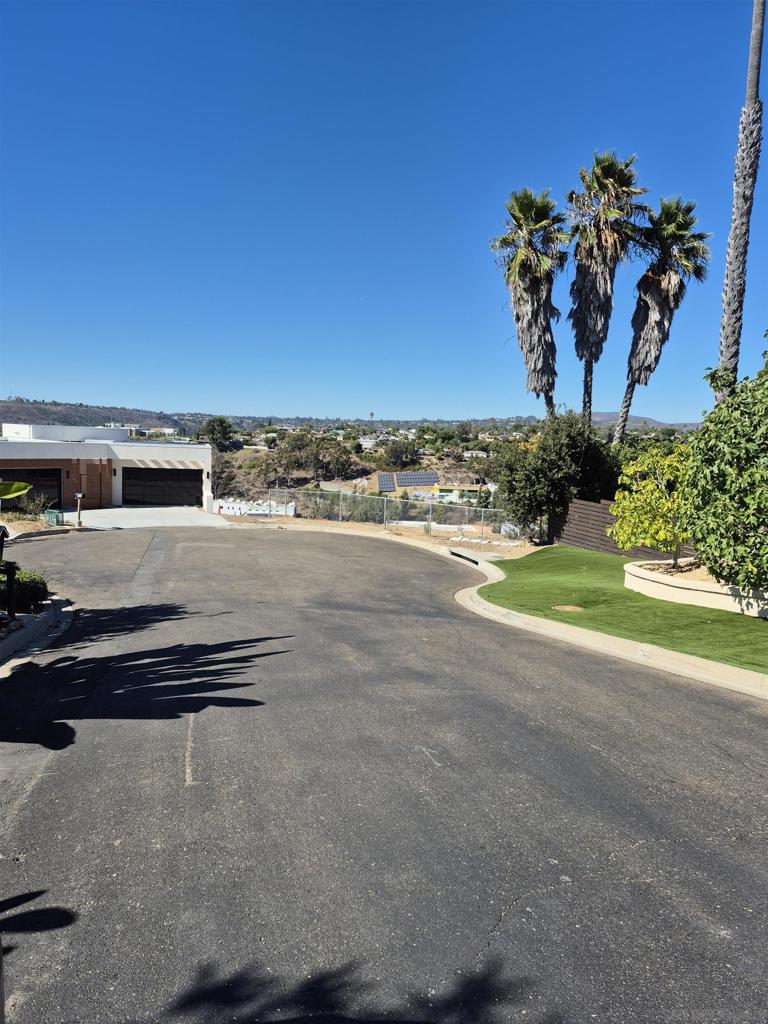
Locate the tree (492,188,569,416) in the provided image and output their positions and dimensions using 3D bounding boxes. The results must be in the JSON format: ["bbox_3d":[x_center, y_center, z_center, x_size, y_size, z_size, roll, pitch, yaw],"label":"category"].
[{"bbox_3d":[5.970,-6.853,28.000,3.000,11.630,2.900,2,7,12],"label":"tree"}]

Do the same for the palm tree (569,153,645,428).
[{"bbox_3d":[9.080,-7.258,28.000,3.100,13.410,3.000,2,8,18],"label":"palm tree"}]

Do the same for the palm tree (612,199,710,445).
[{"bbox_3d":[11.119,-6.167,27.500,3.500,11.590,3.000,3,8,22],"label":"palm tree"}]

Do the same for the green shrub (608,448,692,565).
[{"bbox_3d":[5.891,-0.162,15.000,1.900,2.510,1.850,3,8,21],"label":"green shrub"}]

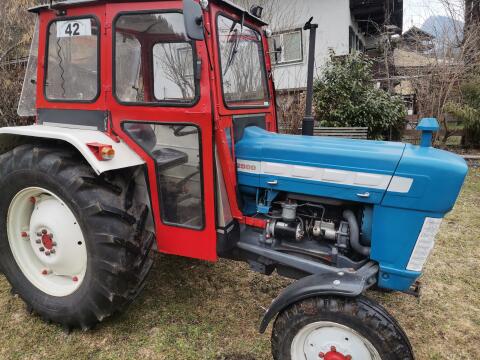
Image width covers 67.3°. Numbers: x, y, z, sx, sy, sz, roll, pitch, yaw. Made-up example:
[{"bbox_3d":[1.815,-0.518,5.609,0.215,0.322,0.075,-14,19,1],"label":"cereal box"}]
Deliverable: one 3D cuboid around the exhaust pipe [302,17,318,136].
[{"bbox_3d":[0.451,-0.664,2.393,0.095,0.790,0.076,7,14,24],"label":"exhaust pipe"}]

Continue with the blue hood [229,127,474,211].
[{"bbox_3d":[0.657,-0.113,2.278,1.330,0.380,0.560,7,14,24],"label":"blue hood"}]

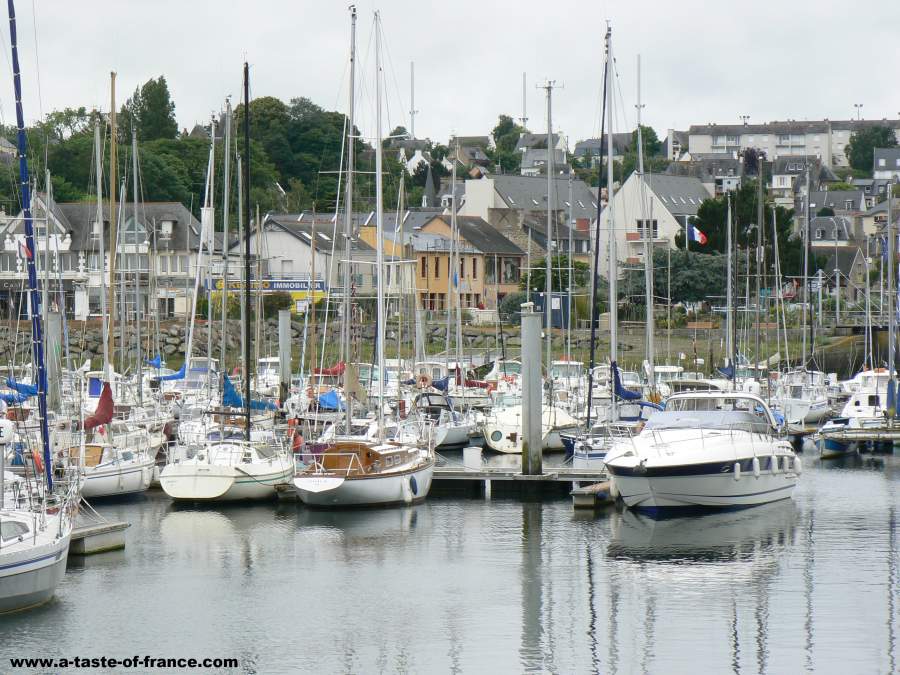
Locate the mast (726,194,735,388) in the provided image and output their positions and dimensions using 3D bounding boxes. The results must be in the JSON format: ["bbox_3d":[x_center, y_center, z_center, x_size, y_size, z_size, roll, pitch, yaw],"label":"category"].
[{"bbox_3d":[10.995,-1.707,150.000,0.140,7.654,0.140,-1,0,17],"label":"mast"}]

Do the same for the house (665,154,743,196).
[{"bbox_3d":[37.807,-23.862,570.000,11.800,6.600,8.500,0,0,9],"label":"house"}]

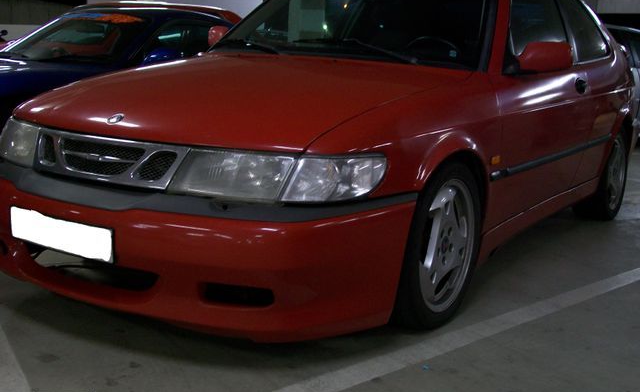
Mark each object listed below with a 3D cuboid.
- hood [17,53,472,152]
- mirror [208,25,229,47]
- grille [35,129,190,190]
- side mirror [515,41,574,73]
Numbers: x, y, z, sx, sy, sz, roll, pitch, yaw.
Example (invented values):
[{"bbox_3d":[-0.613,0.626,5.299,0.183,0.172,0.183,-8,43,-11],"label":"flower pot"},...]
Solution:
[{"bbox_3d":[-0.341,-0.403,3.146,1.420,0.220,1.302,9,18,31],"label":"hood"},{"bbox_3d":[-0.508,-0.840,4.410,0.210,0.129,0.123,9,12,31],"label":"mirror"},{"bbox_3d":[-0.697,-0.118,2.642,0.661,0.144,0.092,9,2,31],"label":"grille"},{"bbox_3d":[0.945,-0.585,3.502,0.210,0.129,0.123,9,12,31],"label":"side mirror"}]

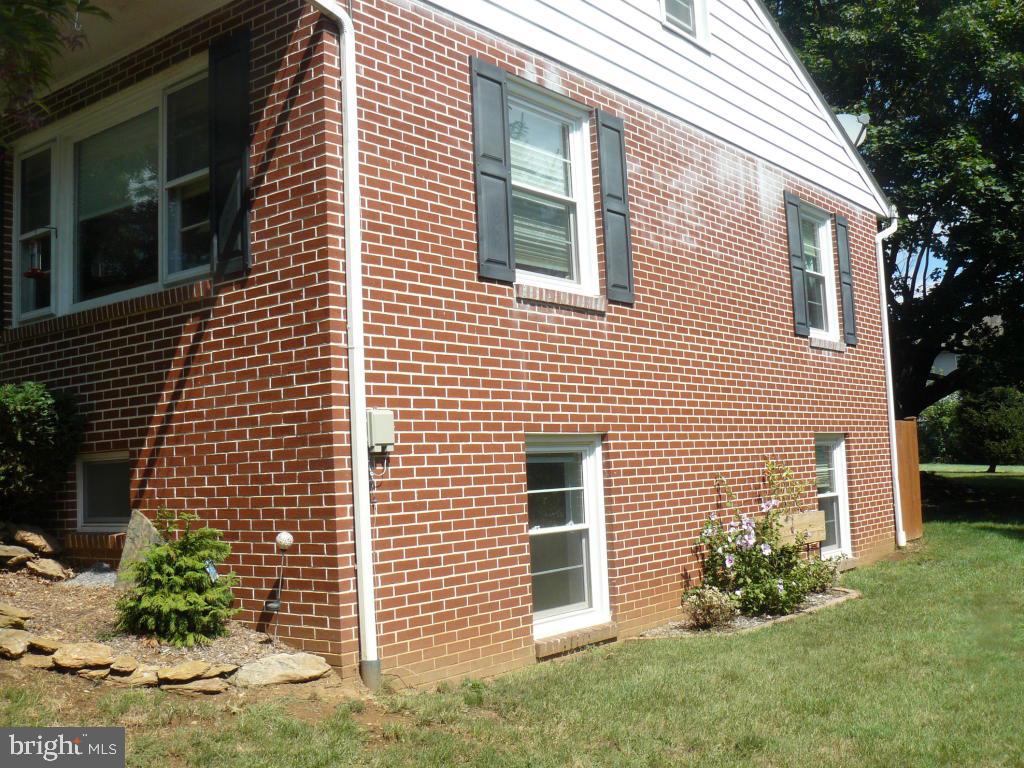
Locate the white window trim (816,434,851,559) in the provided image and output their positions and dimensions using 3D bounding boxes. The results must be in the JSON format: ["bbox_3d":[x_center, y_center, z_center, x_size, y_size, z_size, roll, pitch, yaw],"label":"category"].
[{"bbox_3d":[3.376,1.204,11.352,0.120,1.350,0.980,-6,-6,38],"label":"white window trim"}]

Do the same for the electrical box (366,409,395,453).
[{"bbox_3d":[-0.755,0.261,6.000,0.090,0.235,0.170,-6,-6,38],"label":"electrical box"}]

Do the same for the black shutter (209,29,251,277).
[{"bbox_3d":[-1.693,-1.383,6.418,0.365,1.460,0.040,-6,-6,38],"label":"black shutter"}]

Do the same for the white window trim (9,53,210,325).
[{"bbox_3d":[-2.798,-1.252,7.422,2.550,1.460,0.120,-6,-6,38],"label":"white window trim"}]

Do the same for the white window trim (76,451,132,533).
[{"bbox_3d":[-2.719,0.734,7.239,0.790,0.535,0.080,-6,-6,38],"label":"white window trim"}]

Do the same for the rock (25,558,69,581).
[{"bbox_3d":[-3.053,1.219,7.000,0.310,0.140,0.220,0,-5,-24],"label":"rock"}]

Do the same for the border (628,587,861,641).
[{"bbox_3d":[2.030,1.831,8.725,0.820,0.110,2.900,-6,-6,38],"label":"border"}]

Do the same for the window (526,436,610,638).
[{"bbox_3d":[0.366,1.039,7.540,0.120,1.365,1.010,-6,-6,38],"label":"window"}]

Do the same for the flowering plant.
[{"bbox_3d":[2.075,1.261,8.896,0.680,1.200,1.100,-6,-6,38],"label":"flowering plant"}]

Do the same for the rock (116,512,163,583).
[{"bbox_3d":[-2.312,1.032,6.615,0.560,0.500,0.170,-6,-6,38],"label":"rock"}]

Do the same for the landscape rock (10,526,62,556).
[{"bbox_3d":[-3.177,1.050,7.100,0.340,0.170,0.240,-2,-5,-8],"label":"landscape rock"}]

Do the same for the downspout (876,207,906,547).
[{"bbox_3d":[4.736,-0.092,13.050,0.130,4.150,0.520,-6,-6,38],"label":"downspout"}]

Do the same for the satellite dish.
[{"bbox_3d":[4.207,-3.136,13.173,0.530,0.530,0.420,-1,-5,-15],"label":"satellite dish"}]

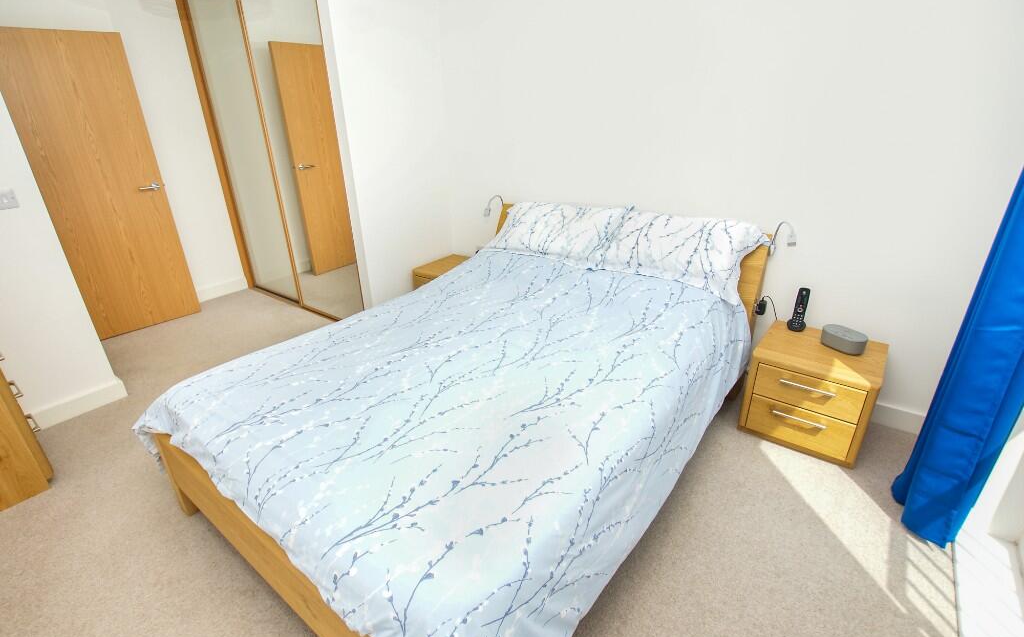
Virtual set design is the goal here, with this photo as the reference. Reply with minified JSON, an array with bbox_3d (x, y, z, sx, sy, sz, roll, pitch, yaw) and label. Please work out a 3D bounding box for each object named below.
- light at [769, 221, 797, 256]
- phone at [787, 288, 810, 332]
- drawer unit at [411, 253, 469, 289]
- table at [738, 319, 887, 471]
[{"bbox_3d":[1.354,-0.395,2.120,0.100,0.168,0.090,15,28,34],"label":"light"},{"bbox_3d":[1.466,-0.041,2.173,0.080,0.192,0.085,15,28,34],"label":"phone"},{"bbox_3d":[-0.461,-0.234,3.528,0.470,0.420,0.490,15,28,34],"label":"drawer unit"},{"bbox_3d":[1.452,0.334,2.071,0.465,0.414,0.482,18,29,38],"label":"table"}]

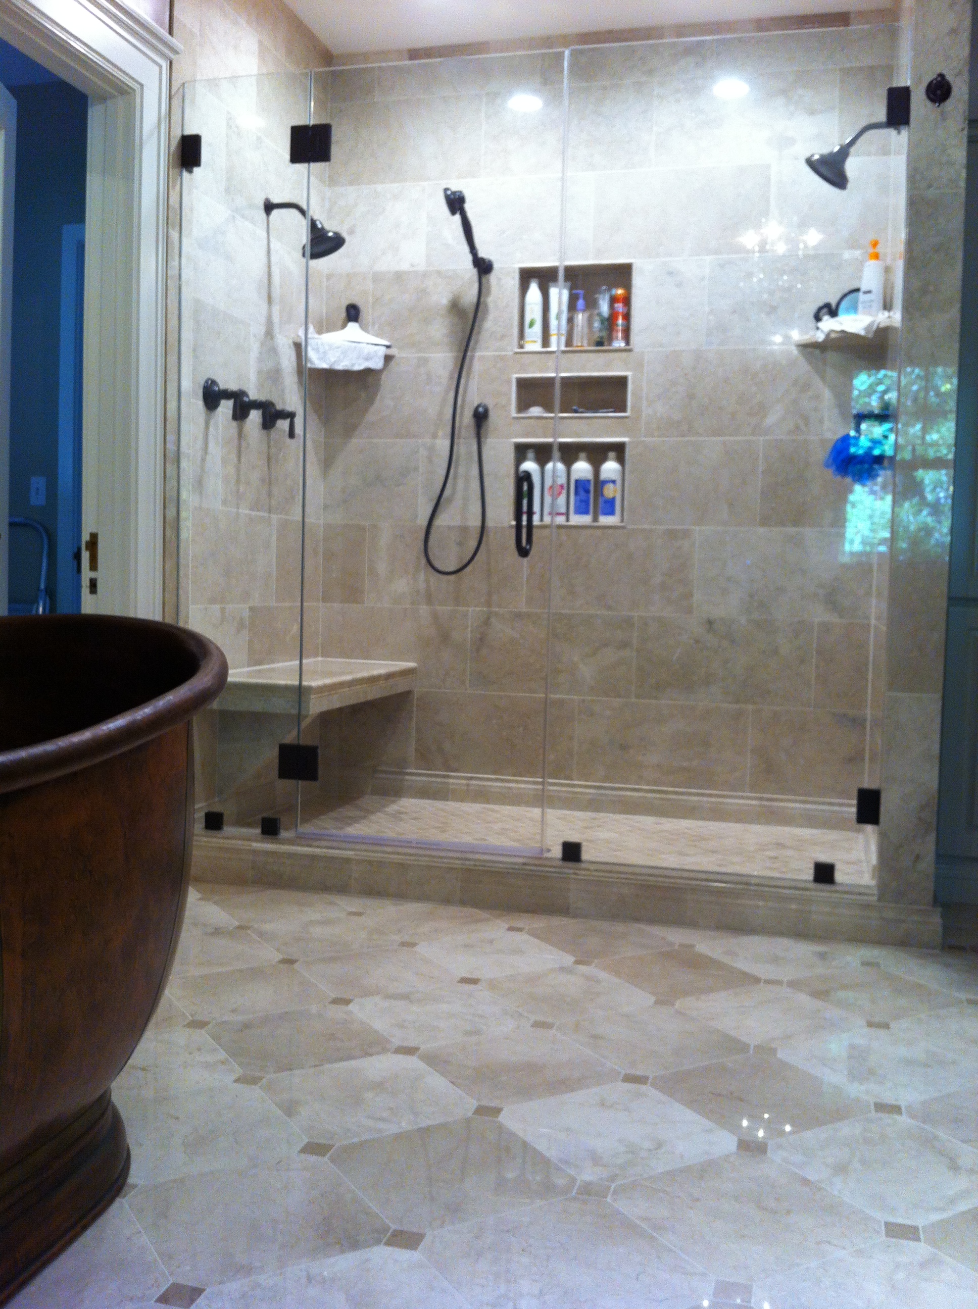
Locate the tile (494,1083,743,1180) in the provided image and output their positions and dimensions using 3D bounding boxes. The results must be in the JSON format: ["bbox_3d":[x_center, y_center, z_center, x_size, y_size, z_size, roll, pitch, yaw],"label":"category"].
[{"bbox_3d":[0.208,0.778,2.150,0.305,0.012,0.305,-1,4,-31],"label":"tile"}]

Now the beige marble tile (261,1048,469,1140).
[{"bbox_3d":[-0.212,0.764,2.276,0.305,0.010,0.305,-1,4,-30],"label":"beige marble tile"}]

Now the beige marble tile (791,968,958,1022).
[{"bbox_3d":[0.848,0.748,2.905,0.305,0.010,0.305,-1,4,-30],"label":"beige marble tile"}]

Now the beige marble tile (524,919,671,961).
[{"bbox_3d":[0.276,0.709,3.287,0.305,0.010,0.305,-1,4,-30],"label":"beige marble tile"}]

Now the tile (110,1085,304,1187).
[{"bbox_3d":[-0.479,0.772,2.129,0.305,0.012,0.305,-1,5,-30],"label":"tile"}]

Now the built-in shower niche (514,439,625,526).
[{"bbox_3d":[0.295,-0.611,4.732,0.415,0.302,0.100,2,4,14],"label":"built-in shower niche"}]

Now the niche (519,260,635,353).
[{"bbox_3d":[0.308,-1.224,4.696,0.416,0.301,0.100,2,4,14],"label":"niche"}]

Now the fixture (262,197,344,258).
[{"bbox_3d":[-0.596,-1.388,4.302,0.275,0.209,0.140,2,4,15],"label":"fixture"}]

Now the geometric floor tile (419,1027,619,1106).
[{"bbox_3d":[0.054,0.764,2.441,0.305,0.012,0.305,-1,5,-30],"label":"geometric floor tile"}]

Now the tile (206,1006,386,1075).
[{"bbox_3d":[-0.366,0.743,2.547,0.305,0.010,0.305,-1,4,-30],"label":"tile"}]

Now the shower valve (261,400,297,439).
[{"bbox_3d":[-0.697,-0.790,4.445,0.108,0.131,0.100,2,4,15],"label":"shower valve"}]

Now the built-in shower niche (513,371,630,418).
[{"bbox_3d":[0.306,-0.924,4.743,0.425,0.149,0.100,2,4,15],"label":"built-in shower niche"}]

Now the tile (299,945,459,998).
[{"bbox_3d":[-0.251,0.719,2.975,0.305,0.012,0.305,-1,5,-30],"label":"tile"}]

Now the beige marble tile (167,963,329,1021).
[{"bbox_3d":[-0.519,0.721,2.817,0.305,0.010,0.305,-1,4,-30],"label":"beige marble tile"}]

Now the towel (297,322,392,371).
[{"bbox_3d":[-0.523,-1.088,4.732,0.318,0.150,0.143,-1,4,-30],"label":"towel"}]

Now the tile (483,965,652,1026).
[{"bbox_3d":[0.164,0.735,2.856,0.305,0.012,0.305,-1,4,-31],"label":"tile"}]

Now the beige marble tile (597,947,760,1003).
[{"bbox_3d":[0.429,0.732,3.020,0.305,0.012,0.305,-1,5,-30],"label":"beige marble tile"}]

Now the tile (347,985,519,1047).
[{"bbox_3d":[-0.099,0.738,2.696,0.305,0.012,0.305,-1,4,-31],"label":"tile"}]

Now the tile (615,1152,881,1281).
[{"bbox_3d":[0.365,0.803,1.898,0.305,0.010,0.305,-1,4,-30],"label":"tile"}]

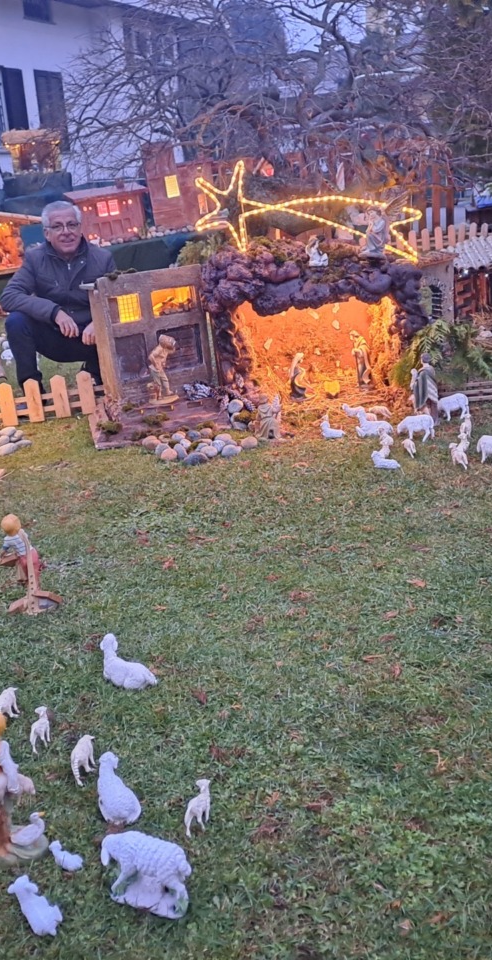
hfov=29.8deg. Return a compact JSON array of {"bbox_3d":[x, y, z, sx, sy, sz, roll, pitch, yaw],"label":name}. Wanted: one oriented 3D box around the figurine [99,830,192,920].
[{"bbox_3d":[-0.154,0.603,1.426,0.137,0.112,0.070,1,18,15],"label":"figurine"}]

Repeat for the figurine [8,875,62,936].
[{"bbox_3d":[-0.367,0.731,1.607,0.060,0.066,0.110,-16,22,-35],"label":"figurine"}]

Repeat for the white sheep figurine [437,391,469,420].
[{"bbox_3d":[0.912,-0.333,4.122,0.155,0.112,0.057,-7,18,-10],"label":"white sheep figurine"}]

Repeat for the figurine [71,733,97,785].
[{"bbox_3d":[-0.338,0.575,1.927,0.037,0.102,0.085,4,19,23],"label":"figurine"}]

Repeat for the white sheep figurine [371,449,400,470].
[{"bbox_3d":[0.518,-0.084,3.409,0.110,0.066,0.048,-4,18,0],"label":"white sheep figurine"}]

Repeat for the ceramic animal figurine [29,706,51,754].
[{"bbox_3d":[-0.413,0.497,1.852,0.029,0.086,0.062,8,21,31],"label":"ceramic animal figurine"}]

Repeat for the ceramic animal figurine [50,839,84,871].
[{"bbox_3d":[-0.295,0.617,1.530,0.054,0.039,0.031,-1,18,10],"label":"ceramic animal figurine"}]

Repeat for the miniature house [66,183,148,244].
[{"bbox_3d":[-1.142,-2.186,7.550,0.580,0.420,0.310,-14,18,-21],"label":"miniature house"}]

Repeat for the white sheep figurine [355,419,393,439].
[{"bbox_3d":[0.522,-0.234,3.703,0.150,0.115,0.060,-4,18,-2],"label":"white sheep figurine"}]

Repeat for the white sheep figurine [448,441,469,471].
[{"bbox_3d":[0.765,-0.089,3.330,0.042,0.088,0.082,-12,19,-25],"label":"white sheep figurine"}]

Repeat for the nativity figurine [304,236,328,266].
[{"bbox_3d":[0.344,-1.112,4.500,0.100,0.145,0.095,10,22,39],"label":"nativity figurine"}]

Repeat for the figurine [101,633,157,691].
[{"bbox_3d":[-0.279,0.438,2.231,0.132,0.113,0.062,0,18,12],"label":"figurine"}]

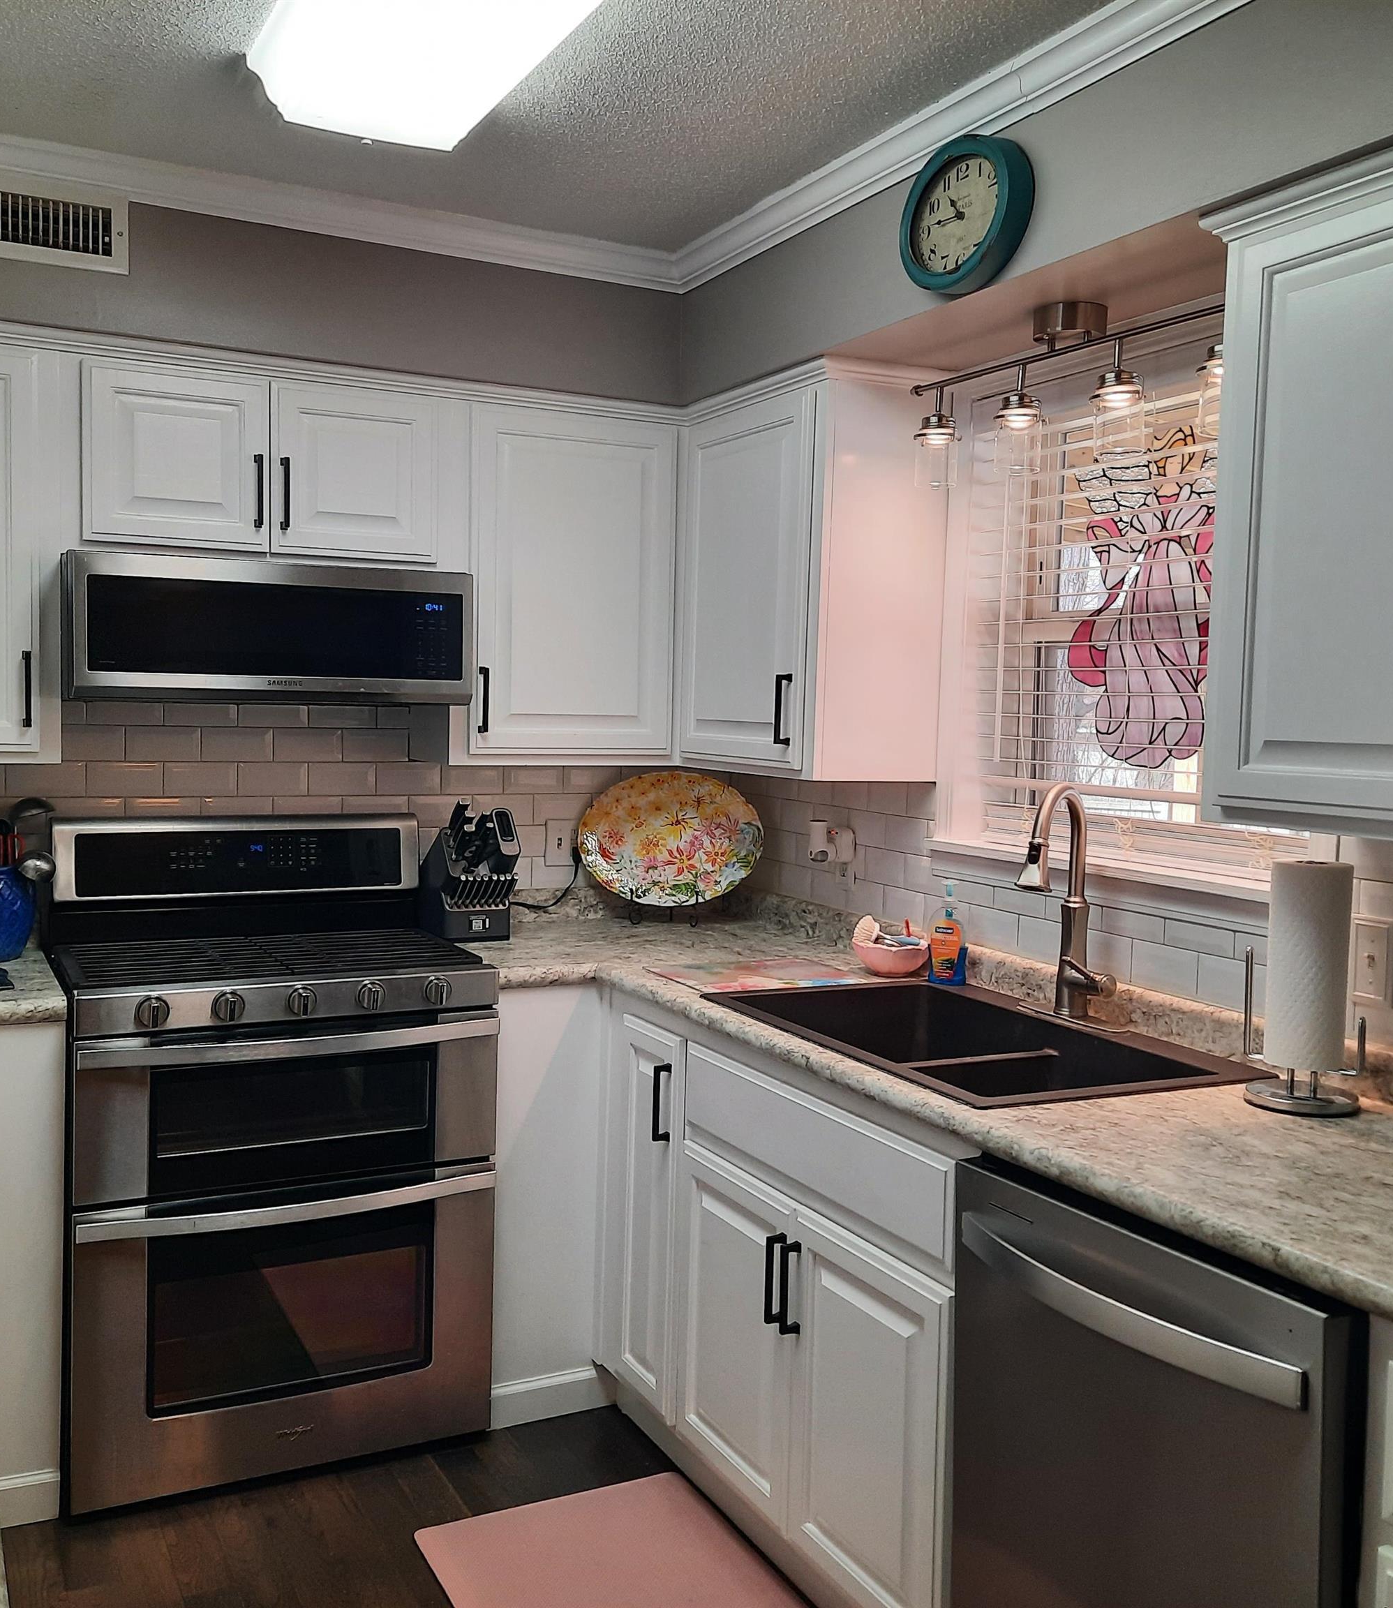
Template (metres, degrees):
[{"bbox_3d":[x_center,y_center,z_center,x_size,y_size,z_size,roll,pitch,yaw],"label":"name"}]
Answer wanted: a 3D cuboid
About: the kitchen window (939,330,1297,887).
[{"bbox_3d":[0.736,-0.338,2.706,0.120,0.920,0.980,0,4,-27],"label":"kitchen window"}]

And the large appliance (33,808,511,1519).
[{"bbox_3d":[-0.854,0.636,3.069,0.757,1.180,0.710,0,4,-27],"label":"large appliance"}]

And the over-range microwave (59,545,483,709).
[{"bbox_3d":[-0.889,-0.339,3.142,0.757,0.265,0.450,0,4,-27],"label":"over-range microwave"}]

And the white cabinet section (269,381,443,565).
[{"bbox_3d":[-0.759,-0.674,3.267,0.346,0.342,0.320,0,4,-27],"label":"white cabinet section"}]

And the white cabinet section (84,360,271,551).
[{"bbox_3d":[-1.066,-0.672,3.111,0.350,0.342,0.320,0,4,-27],"label":"white cabinet section"}]

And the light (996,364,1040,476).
[{"bbox_3d":[0.565,-0.673,2.719,0.084,0.193,0.084,1,4,0],"label":"light"}]

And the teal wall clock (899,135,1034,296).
[{"bbox_3d":[0.439,-0.951,2.510,0.065,0.248,0.248,-1,4,-32],"label":"teal wall clock"}]

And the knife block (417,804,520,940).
[{"bbox_3d":[-0.505,0.139,3.403,0.147,0.309,0.265,0,4,-27],"label":"knife block"}]

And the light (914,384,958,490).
[{"bbox_3d":[0.457,-0.692,2.930,0.084,0.189,0.084,1,4,0],"label":"light"}]

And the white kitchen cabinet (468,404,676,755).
[{"bbox_3d":[-0.336,-0.484,3.495,0.490,0.745,0.330,0,4,-27],"label":"white kitchen cabinet"}]

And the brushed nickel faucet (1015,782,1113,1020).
[{"bbox_3d":[0.621,0.164,2.578,0.115,0.397,0.230,4,5,39],"label":"brushed nickel faucet"}]

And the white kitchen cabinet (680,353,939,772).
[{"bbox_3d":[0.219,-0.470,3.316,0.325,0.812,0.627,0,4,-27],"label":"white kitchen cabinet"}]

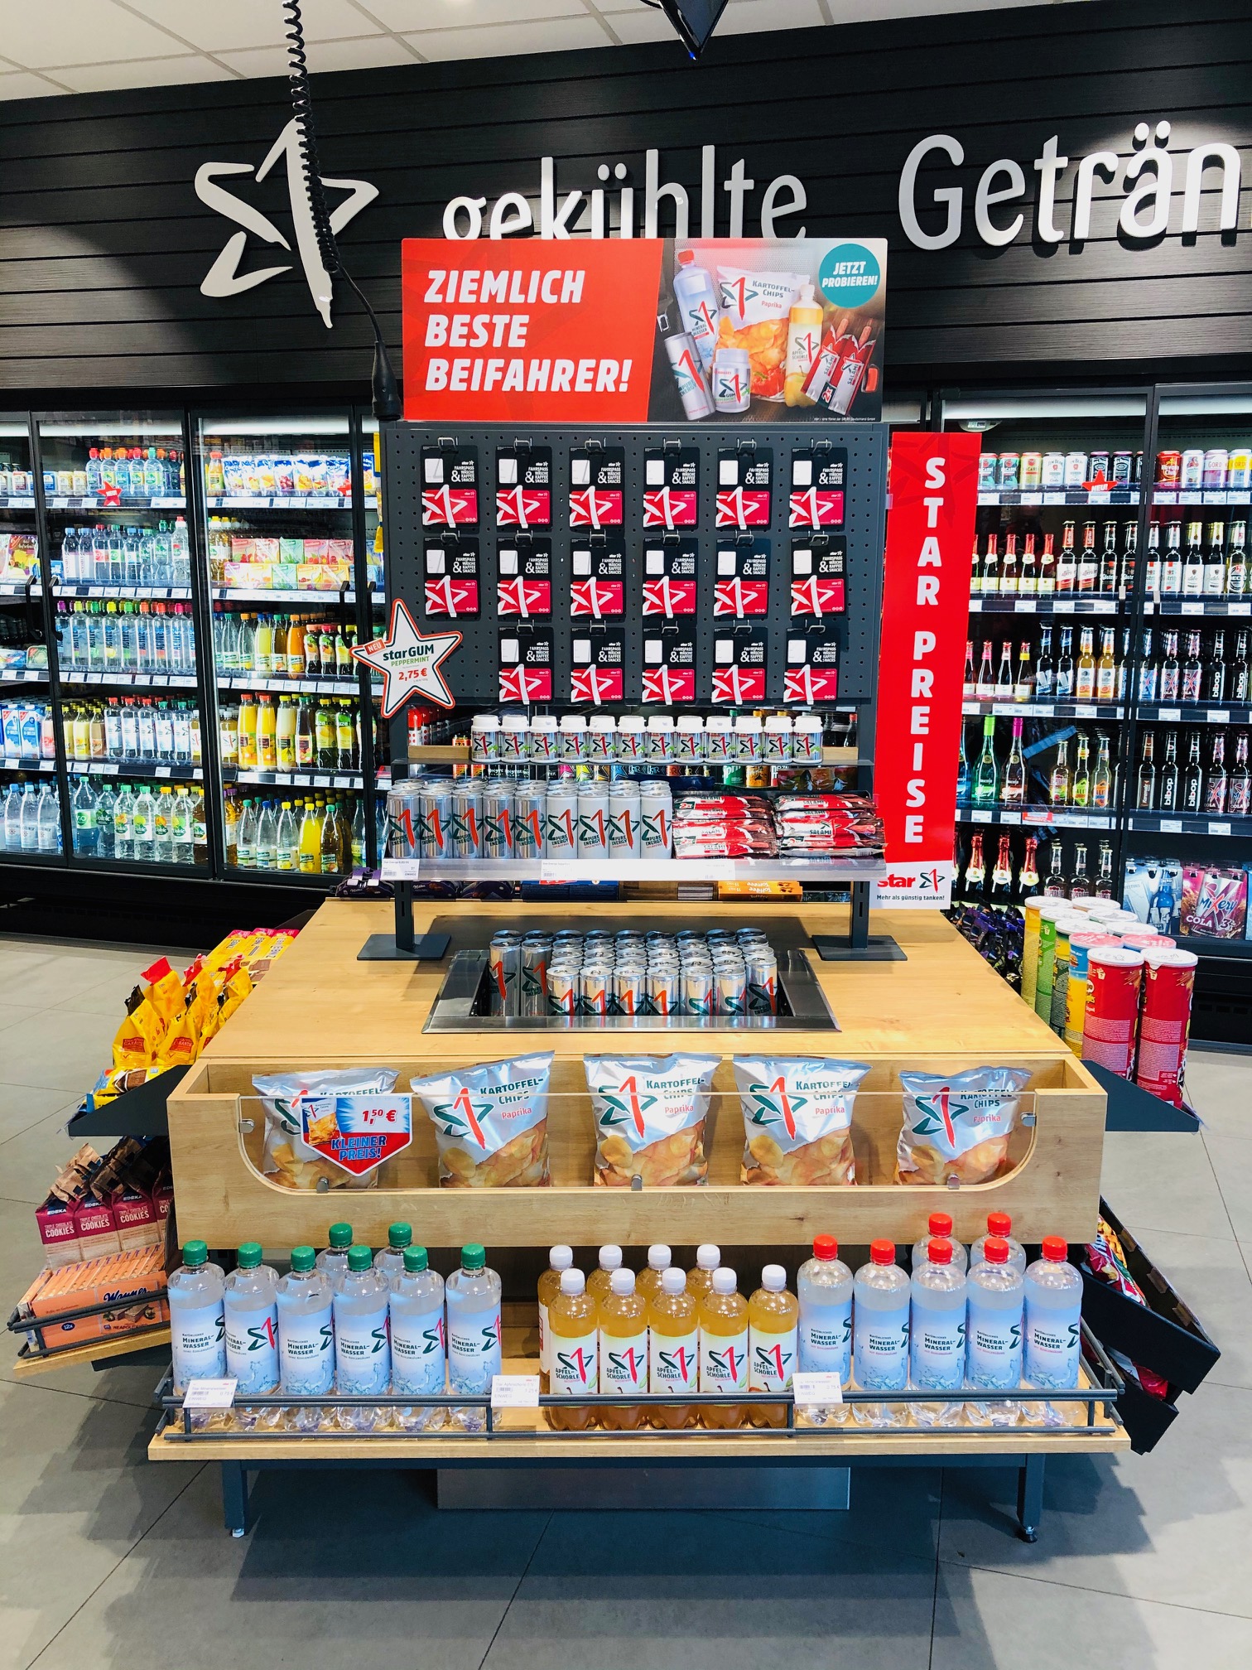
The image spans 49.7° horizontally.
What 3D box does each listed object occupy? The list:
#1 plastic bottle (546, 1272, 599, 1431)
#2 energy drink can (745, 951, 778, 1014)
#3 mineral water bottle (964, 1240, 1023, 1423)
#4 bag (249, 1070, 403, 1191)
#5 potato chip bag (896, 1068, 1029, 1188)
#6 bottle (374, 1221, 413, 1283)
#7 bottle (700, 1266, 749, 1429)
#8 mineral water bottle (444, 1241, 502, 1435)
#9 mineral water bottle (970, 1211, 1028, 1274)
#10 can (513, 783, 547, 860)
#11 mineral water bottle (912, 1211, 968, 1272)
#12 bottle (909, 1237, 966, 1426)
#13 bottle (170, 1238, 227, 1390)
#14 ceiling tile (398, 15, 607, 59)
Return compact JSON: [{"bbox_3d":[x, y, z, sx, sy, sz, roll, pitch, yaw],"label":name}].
[{"bbox_3d":[-0.068,0.671,1.769,0.063,0.212,0.063,0,12,-1],"label":"plastic bottle"},{"bbox_3d":[0.229,0.272,2.269,0.053,0.134,0.053,0,12,0],"label":"energy drink can"},{"bbox_3d":[0.483,0.650,1.779,0.074,0.246,0.074,0,12,-1],"label":"mineral water bottle"},{"bbox_3d":[-0.425,0.441,1.903,0.195,0.230,0.065,0,4,-1],"label":"bag"},{"bbox_3d":[0.475,0.430,1.916,0.185,0.225,0.075,0,4,-1],"label":"potato chip bag"},{"bbox_3d":[-0.300,0.643,1.824,0.074,0.246,0.074,0,12,-1],"label":"bottle"},{"bbox_3d":[0.128,0.672,1.770,0.063,0.212,0.063,0,12,-1],"label":"bottle"},{"bbox_3d":[-0.195,0.655,1.765,0.074,0.246,0.074,0,12,-1],"label":"mineral water bottle"},{"bbox_3d":[0.508,0.640,1.861,0.072,0.242,0.072,0,12,-1],"label":"mineral water bottle"},{"bbox_3d":[-0.163,-0.008,2.314,0.053,0.135,0.053,0,12,-1],"label":"can"},{"bbox_3d":[0.427,0.640,1.858,0.072,0.242,0.072,0,12,-1],"label":"mineral water bottle"},{"bbox_3d":[0.409,0.651,1.777,0.074,0.246,0.074,0,12,-1],"label":"bottle"},{"bbox_3d":[-0.560,0.654,1.783,0.072,0.247,0.072,0,12,-1],"label":"bottle"},{"bbox_3d":[-0.343,-2.376,4.022,0.605,0.020,0.235,3,12,15],"label":"ceiling tile"}]

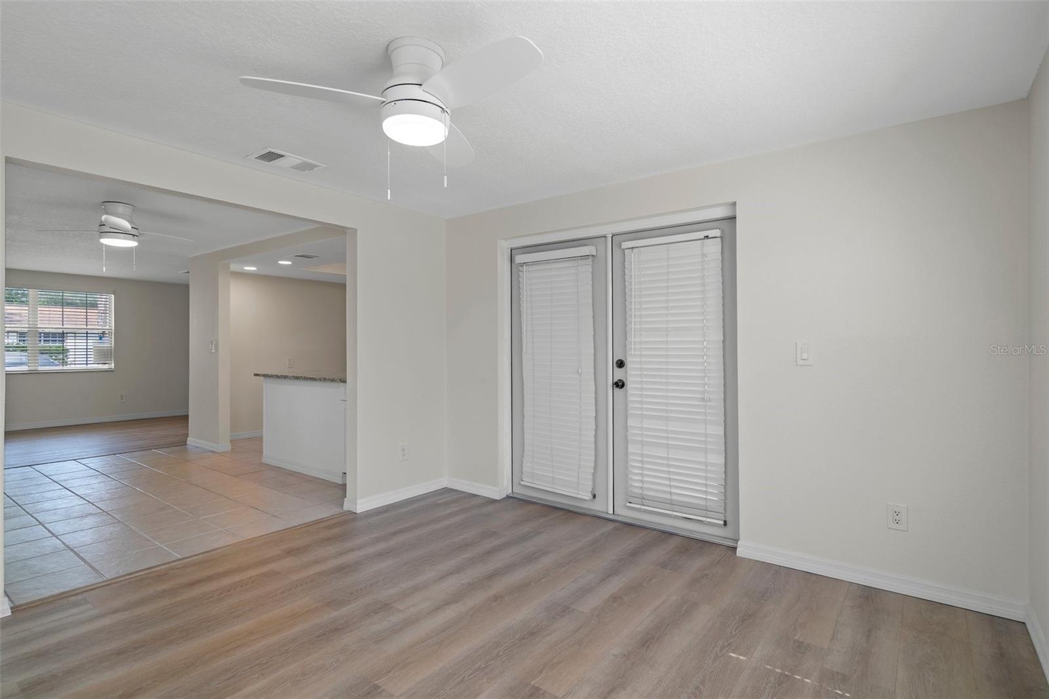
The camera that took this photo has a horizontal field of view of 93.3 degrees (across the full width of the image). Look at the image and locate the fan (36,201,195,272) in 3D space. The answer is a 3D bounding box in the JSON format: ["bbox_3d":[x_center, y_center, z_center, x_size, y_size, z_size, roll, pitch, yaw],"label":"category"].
[{"bbox_3d":[-3.228,-0.890,3.923,1.060,0.530,1.020,0,0,-27],"label":"fan"}]

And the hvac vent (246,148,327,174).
[{"bbox_3d":[-1.410,-1.115,2.963,0.255,0.018,0.360,0,0,36],"label":"hvac vent"}]

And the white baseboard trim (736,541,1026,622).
[{"bbox_3d":[1.732,1.166,2.547,1.210,0.085,0.015,0,0,36],"label":"white baseboard trim"}]

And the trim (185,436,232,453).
[{"bbox_3d":[-3.888,1.155,6.080,0.920,0.090,0.140,0,0,36],"label":"trim"}]

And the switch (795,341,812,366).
[{"bbox_3d":[1.525,0.023,2.695,0.081,0.125,0.011,0,0,36],"label":"switch"}]

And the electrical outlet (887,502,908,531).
[{"bbox_3d":[1.852,0.835,2.458,0.081,0.125,0.009,0,0,36],"label":"electrical outlet"}]

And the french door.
[{"bbox_3d":[0.616,0.184,3.559,1.790,2.020,0.090,0,0,36],"label":"french door"}]

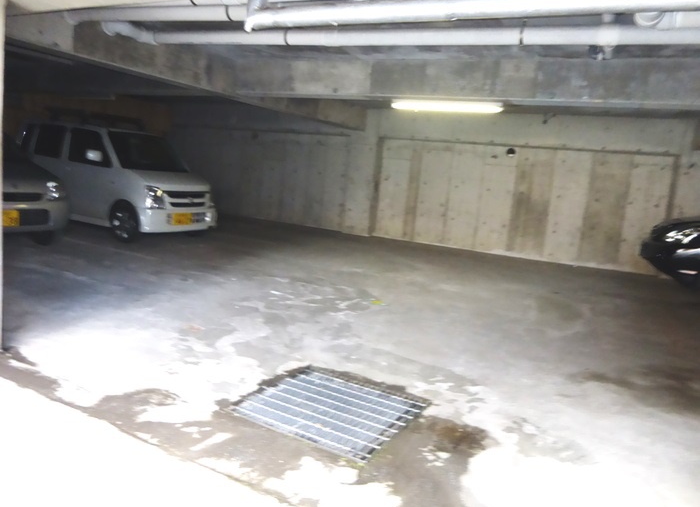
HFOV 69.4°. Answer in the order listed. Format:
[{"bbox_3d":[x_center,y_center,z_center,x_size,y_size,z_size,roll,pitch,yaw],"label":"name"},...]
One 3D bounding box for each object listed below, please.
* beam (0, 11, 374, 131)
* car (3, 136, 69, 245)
[{"bbox_3d":[-1.278,-2.213,6.709,0.320,0.400,7.000,9,10,22],"label":"beam"},{"bbox_3d":[-4.972,-0.940,6.060,3.395,1.530,1.475,10,11,29],"label":"car"}]

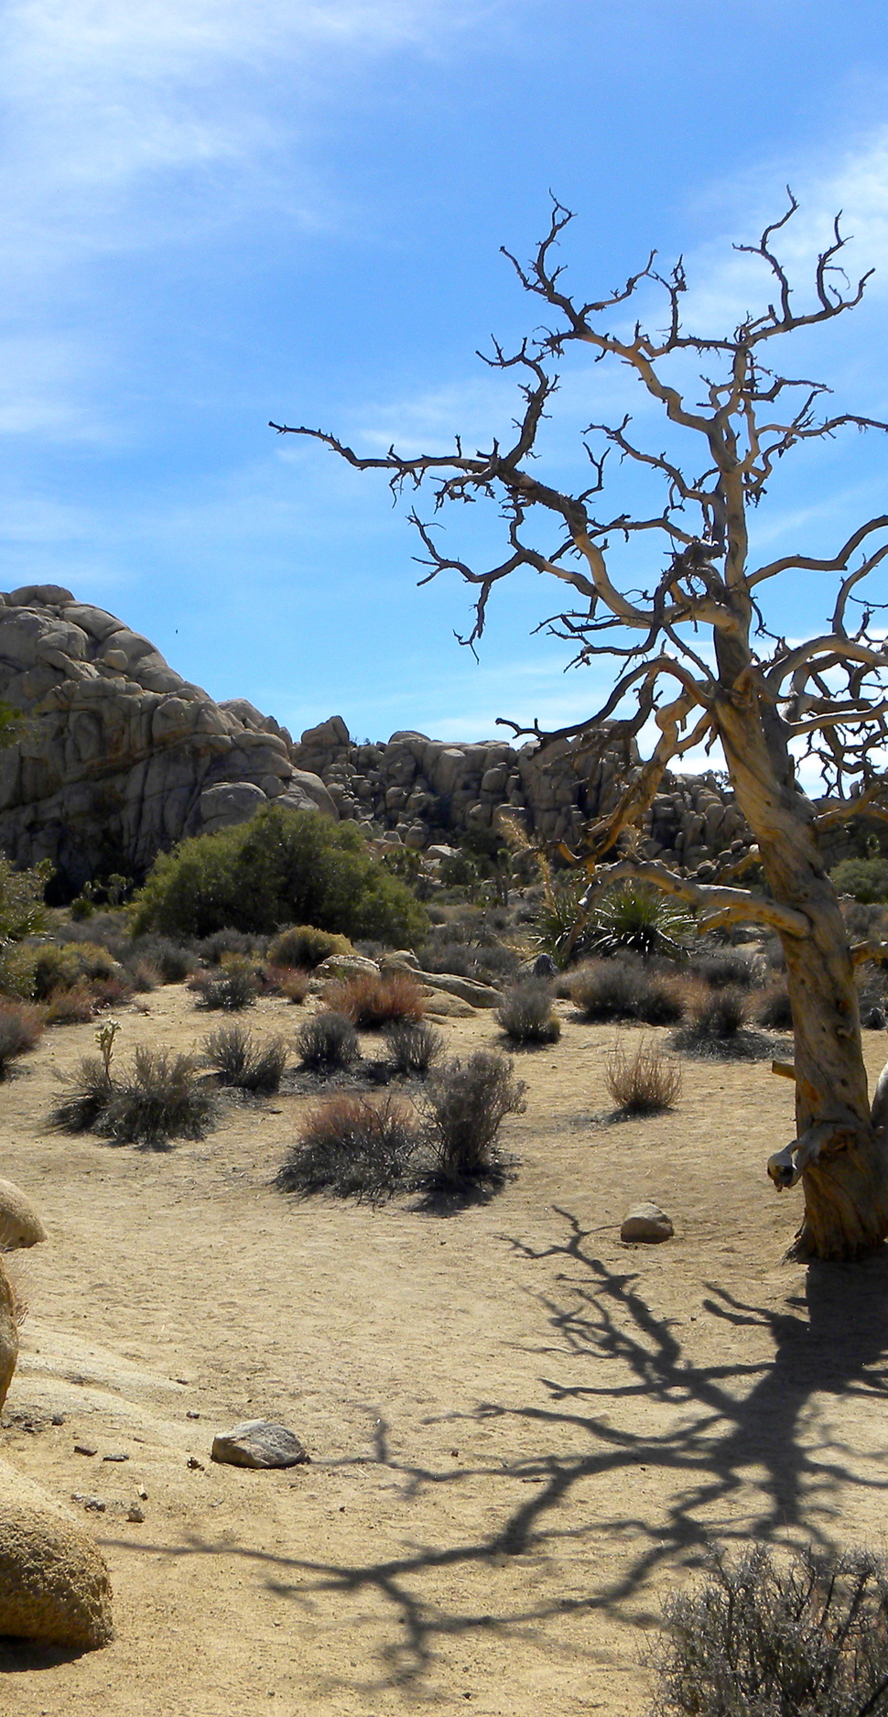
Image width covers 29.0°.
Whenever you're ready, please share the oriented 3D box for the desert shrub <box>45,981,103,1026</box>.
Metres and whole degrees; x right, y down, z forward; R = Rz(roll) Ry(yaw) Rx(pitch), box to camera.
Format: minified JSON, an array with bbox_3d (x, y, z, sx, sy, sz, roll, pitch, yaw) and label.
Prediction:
[{"bbox_3d":[-3.703,1.440,17.200,0.590,0.429,0.543,0,0,0],"label":"desert shrub"}]

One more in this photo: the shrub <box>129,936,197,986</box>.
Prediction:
[{"bbox_3d":[-3.674,1.334,22.500,0.913,0.619,0.850,0,0,0],"label":"shrub"}]

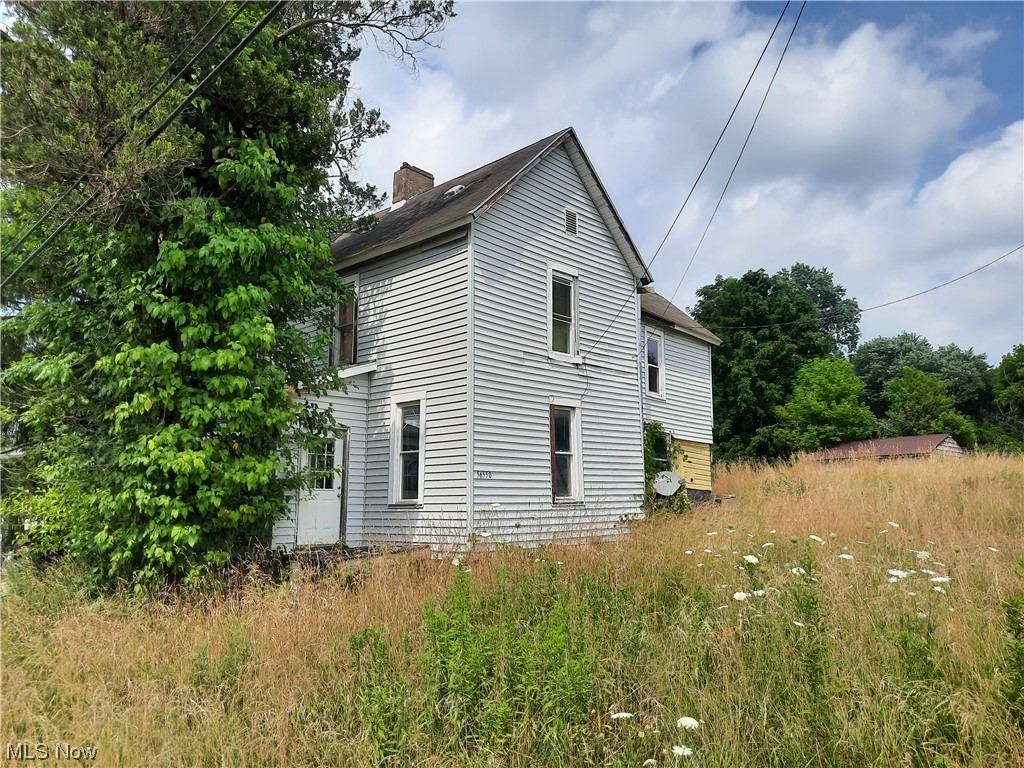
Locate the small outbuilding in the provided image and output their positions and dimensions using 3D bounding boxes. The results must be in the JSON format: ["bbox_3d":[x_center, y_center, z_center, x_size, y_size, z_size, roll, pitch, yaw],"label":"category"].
[{"bbox_3d":[17.661,3.919,34.983,3.800,2.600,5.800,7,-12,-40],"label":"small outbuilding"}]

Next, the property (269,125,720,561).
[{"bbox_3d":[-0.420,-0.439,18.048,8.025,8.107,12.749,-9,-12,42],"label":"property"}]

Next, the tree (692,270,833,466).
[{"bbox_3d":[15.856,-0.615,48.062,9.254,14.112,9.254,-4,-9,18],"label":"tree"}]

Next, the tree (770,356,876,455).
[{"bbox_3d":[16.203,1.795,38.920,5.220,6.525,5.220,-4,-10,22],"label":"tree"}]

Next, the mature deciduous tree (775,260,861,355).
[{"bbox_3d":[23.285,-1.500,58.347,7.440,16.481,7.440,-4,-10,22],"label":"mature deciduous tree"}]

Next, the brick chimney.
[{"bbox_3d":[-2.388,-4.617,17.971,0.564,1.057,0.893,-9,-12,42],"label":"brick chimney"}]

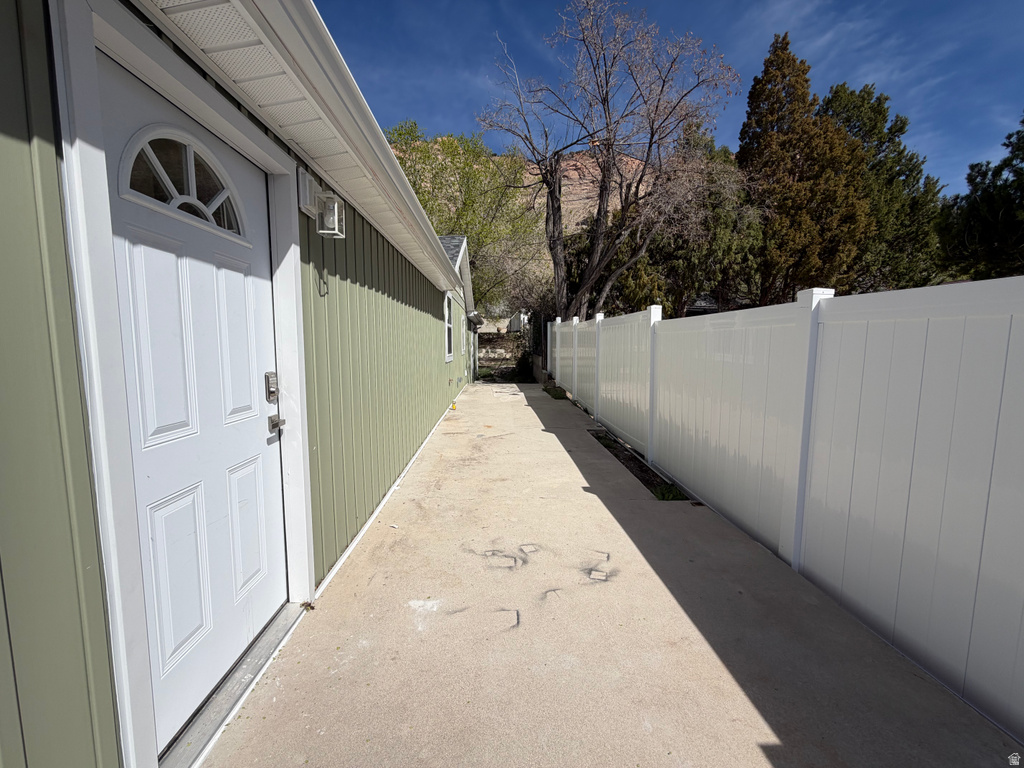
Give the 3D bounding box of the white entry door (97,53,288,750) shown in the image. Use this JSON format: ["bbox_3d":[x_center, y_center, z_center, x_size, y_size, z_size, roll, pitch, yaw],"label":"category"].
[{"bbox_3d":[-1.085,0.108,1.466,0.050,2.010,0.910,0,6,-2],"label":"white entry door"}]

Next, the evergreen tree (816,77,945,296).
[{"bbox_3d":[9.353,-3.907,11.566,3.900,8.350,3.900,0,6,-2],"label":"evergreen tree"}]

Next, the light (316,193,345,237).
[{"bbox_3d":[-0.916,-0.856,2.087,0.120,0.205,0.110,0,6,-2],"label":"light"}]

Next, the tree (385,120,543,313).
[{"bbox_3d":[-2.825,-6.608,19.329,8.400,10.404,8.000,0,6,-2],"label":"tree"}]

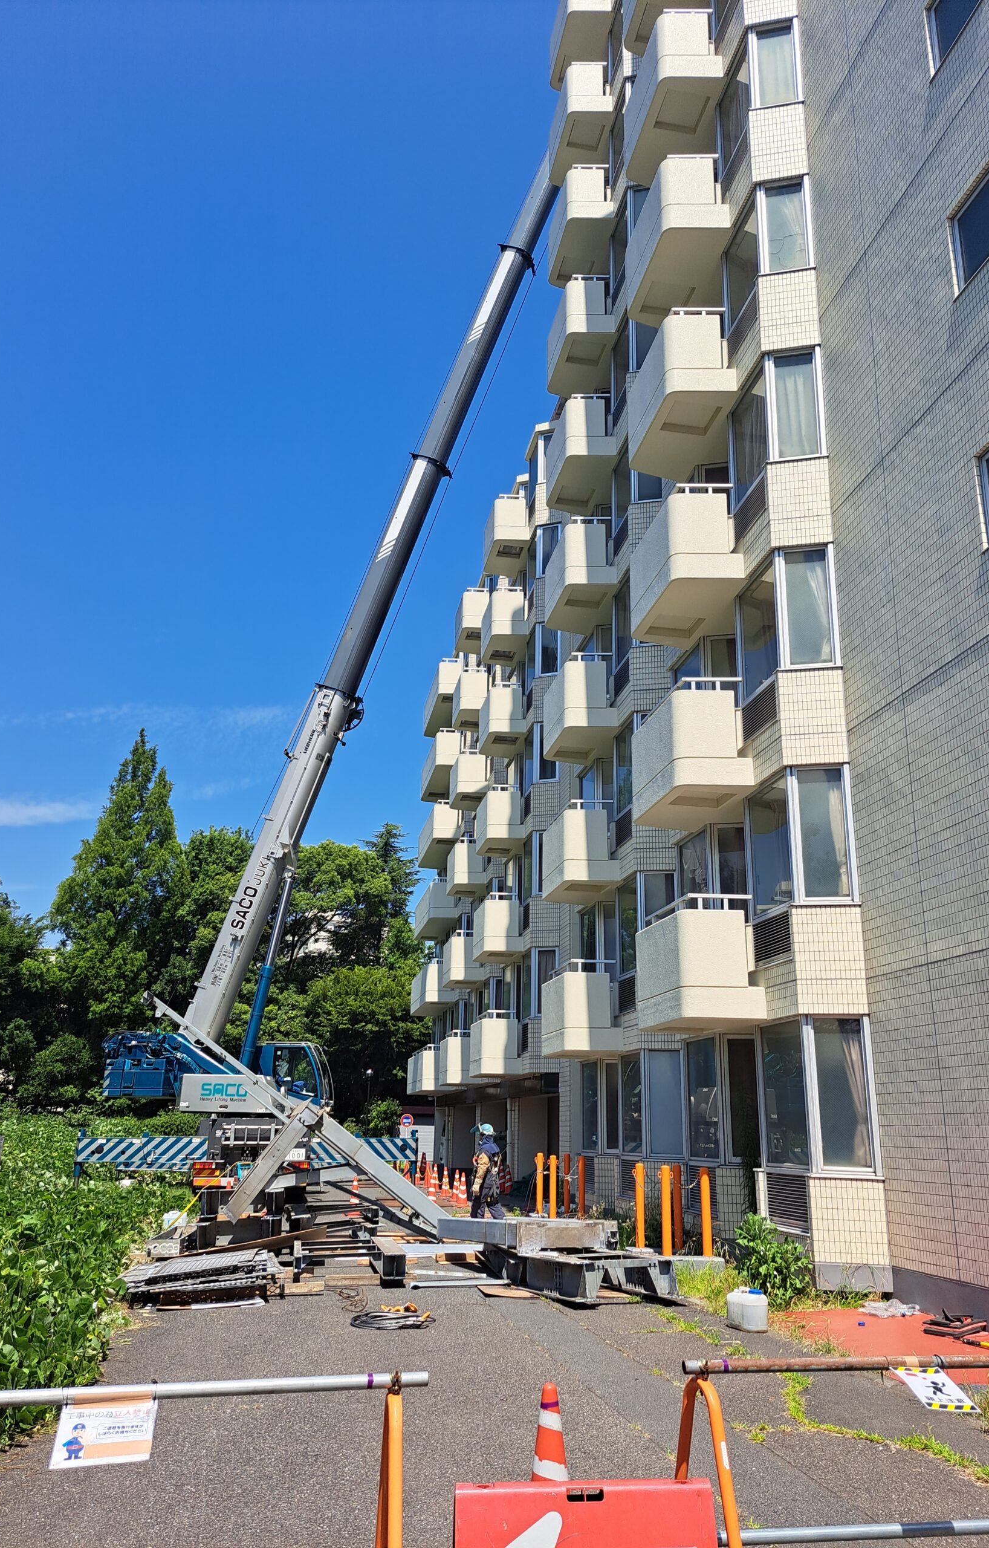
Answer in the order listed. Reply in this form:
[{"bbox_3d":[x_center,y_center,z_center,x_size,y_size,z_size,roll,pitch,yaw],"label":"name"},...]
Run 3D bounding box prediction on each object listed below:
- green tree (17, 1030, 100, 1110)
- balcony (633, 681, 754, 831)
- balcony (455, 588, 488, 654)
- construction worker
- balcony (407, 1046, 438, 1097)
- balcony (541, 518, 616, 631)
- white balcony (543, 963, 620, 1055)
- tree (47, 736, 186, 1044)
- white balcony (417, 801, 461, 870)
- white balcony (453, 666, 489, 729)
[{"bbox_3d":[-13.505,9.184,33.201,2.700,2.600,2.500,8,-20,-20],"label":"green tree"},{"bbox_3d":[2.551,-0.223,13.893,0.989,1.387,2.193,4,-18,-9],"label":"balcony"},{"bbox_3d":[-0.774,-5.507,38.855,0.991,1.568,2.364,5,-18,-10],"label":"balcony"},{"bbox_3d":[-0.098,5.232,13.400,0.550,1.660,0.520,1,-17,0],"label":"construction worker"},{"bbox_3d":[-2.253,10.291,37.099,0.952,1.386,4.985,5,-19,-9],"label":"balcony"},{"bbox_3d":[1.776,-4.233,23.127,0.991,1.568,2.364,5,-18,-10],"label":"balcony"},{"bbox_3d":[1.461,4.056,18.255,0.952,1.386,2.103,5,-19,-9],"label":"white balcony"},{"bbox_3d":[-17.590,7.021,50.074,6.555,19.109,6.555,1,-18,0],"label":"tree"},{"bbox_3d":[-1.970,2.198,39.621,1.000,1.400,4.700,4,-17,-9],"label":"white balcony"},{"bbox_3d":[-0.705,-2.397,34.516,0.989,1.387,2.091,4,-18,-9],"label":"white balcony"}]

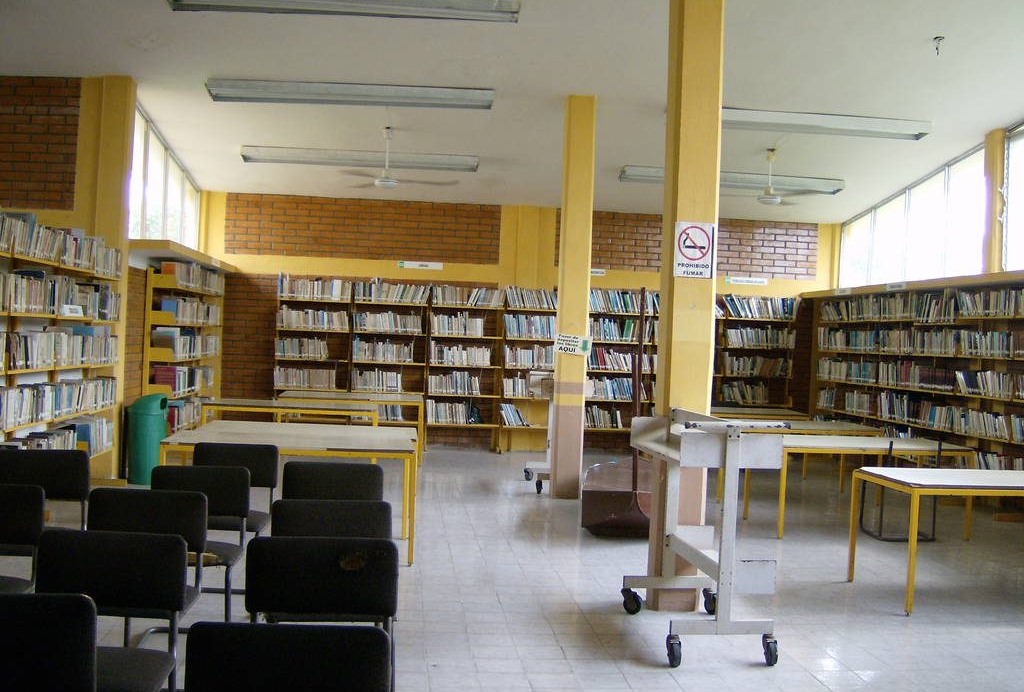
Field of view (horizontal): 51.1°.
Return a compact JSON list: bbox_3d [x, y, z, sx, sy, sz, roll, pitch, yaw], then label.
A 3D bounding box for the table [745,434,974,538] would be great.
[{"bbox_3d":[2.708,1.101,8.397,1.560,0.684,0.830,2,0,-7],"label":"table"}]

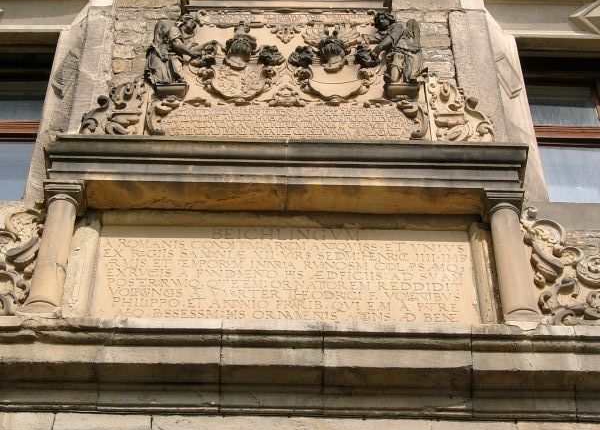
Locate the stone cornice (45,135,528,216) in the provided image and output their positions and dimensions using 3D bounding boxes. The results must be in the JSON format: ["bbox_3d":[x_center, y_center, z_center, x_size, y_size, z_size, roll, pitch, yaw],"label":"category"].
[{"bbox_3d":[-0.061,-0.161,6.993,2.295,0.243,0.261,1,-50,-1],"label":"stone cornice"}]

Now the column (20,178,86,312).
[{"bbox_3d":[-1.090,0.194,6.557,0.191,0.886,0.189,1,-50,-1],"label":"column"}]

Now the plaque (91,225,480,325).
[{"bbox_3d":[-0.063,0.279,6.648,1.732,0.725,0.103,1,-50,-1],"label":"plaque"}]

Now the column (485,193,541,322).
[{"bbox_3d":[0.936,0.231,6.581,0.191,0.886,0.189,1,-50,-1],"label":"column"}]

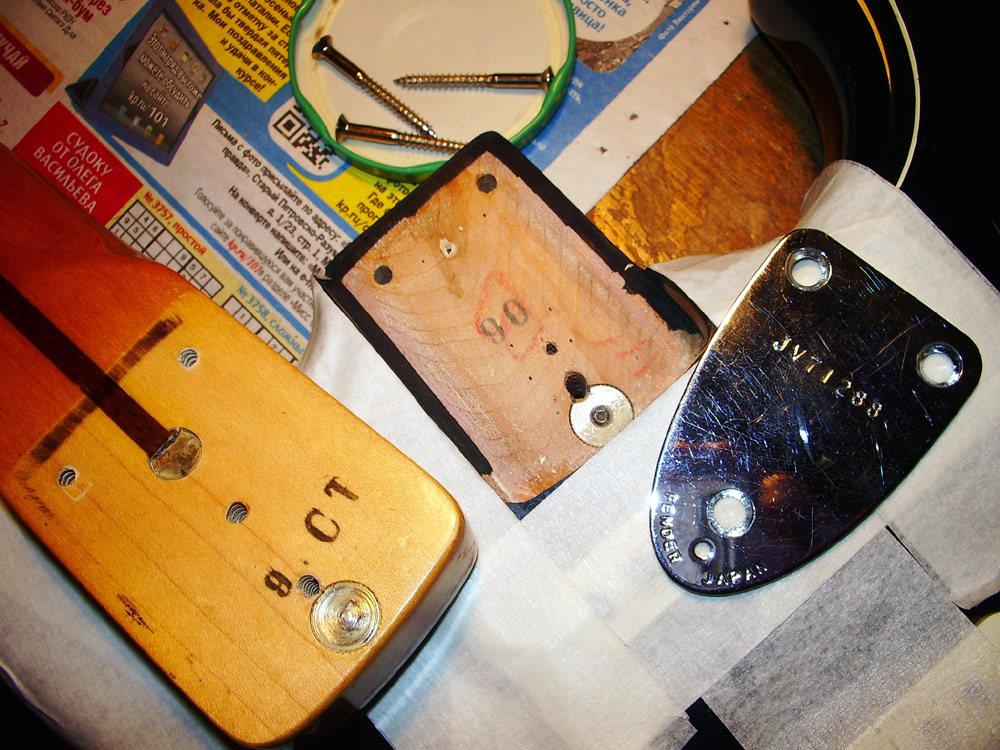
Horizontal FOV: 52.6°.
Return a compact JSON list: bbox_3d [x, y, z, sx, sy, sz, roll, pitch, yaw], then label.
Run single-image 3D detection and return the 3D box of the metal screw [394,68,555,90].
[{"bbox_3d":[-0.007,-0.081,0.276,0.045,0.008,0.008,1,78,8],"label":"metal screw"}]

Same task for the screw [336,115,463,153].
[{"bbox_3d":[-0.023,-0.065,0.283,0.046,0.008,0.008,10,80,4],"label":"screw"}]

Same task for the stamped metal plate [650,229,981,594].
[{"bbox_3d":[0.061,0.012,0.218,0.053,0.003,0.081,39,84,11],"label":"stamped metal plate"}]

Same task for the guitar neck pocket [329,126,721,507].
[{"bbox_3d":[0.001,-0.016,0.224,0.057,0.016,0.073,-43,77,-4],"label":"guitar neck pocket"}]

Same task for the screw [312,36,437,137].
[{"bbox_3d":[-0.034,-0.079,0.279,0.044,0.009,0.009,40,89,13],"label":"screw"}]

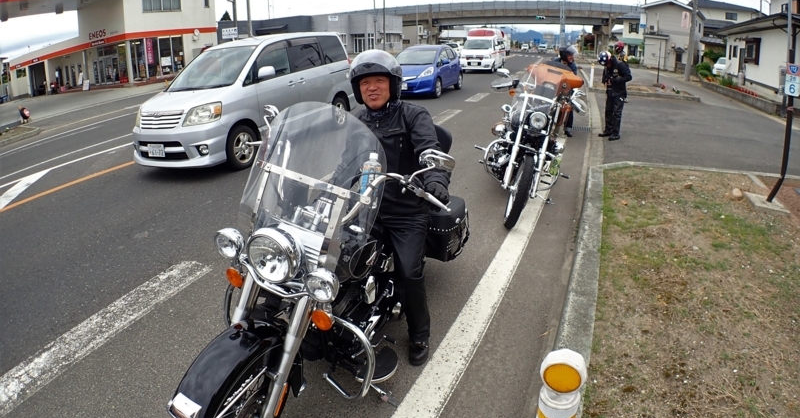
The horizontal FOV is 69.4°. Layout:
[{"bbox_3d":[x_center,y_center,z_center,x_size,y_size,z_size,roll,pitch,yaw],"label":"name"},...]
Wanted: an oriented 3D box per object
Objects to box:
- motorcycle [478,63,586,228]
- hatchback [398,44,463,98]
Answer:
[{"bbox_3d":[1.260,-0.750,5.600,0.950,1.400,2.350,4,17,16],"label":"motorcycle"},{"bbox_3d":[0.780,-4.490,18.600,1.695,1.525,3.900,5,18,20],"label":"hatchback"}]

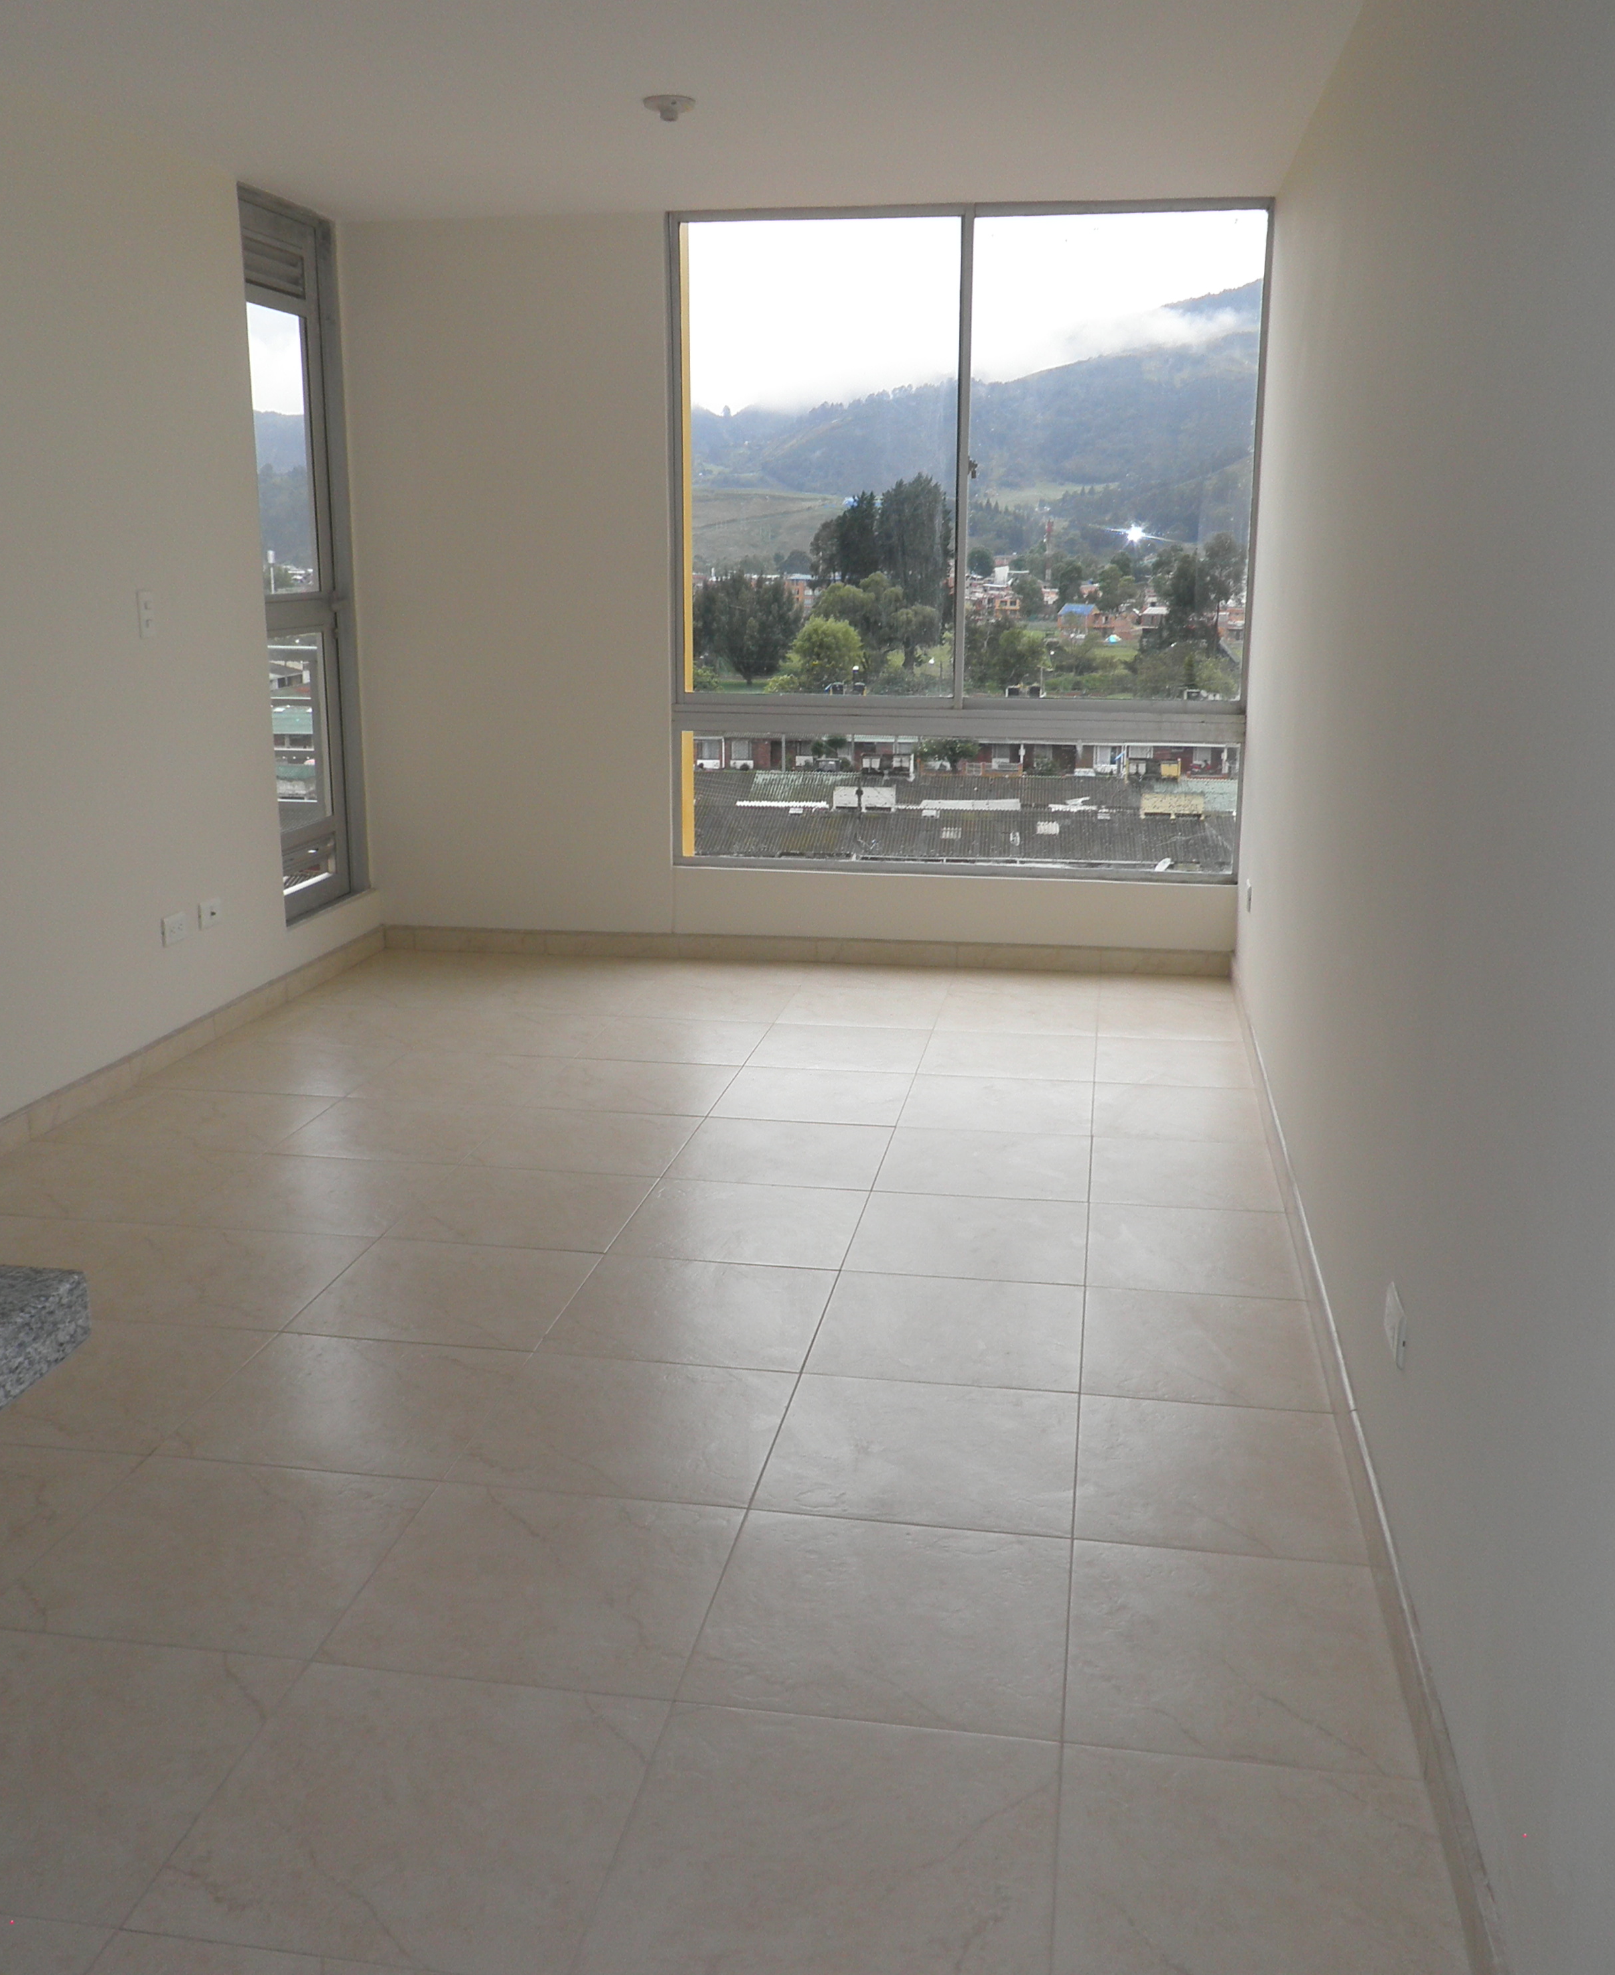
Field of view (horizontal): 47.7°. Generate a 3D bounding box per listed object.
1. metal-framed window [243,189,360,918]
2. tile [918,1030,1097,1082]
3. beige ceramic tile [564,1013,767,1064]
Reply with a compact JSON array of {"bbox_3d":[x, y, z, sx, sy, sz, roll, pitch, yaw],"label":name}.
[{"bbox_3d":[-1.548,-1.258,5.483,0.100,2.075,0.661,2,13,9],"label":"metal-framed window"},{"bbox_3d":[0.549,0.188,4.936,0.456,0.010,0.447,2,14,9],"label":"tile"},{"bbox_3d":[-0.367,0.153,5.097,0.452,0.010,0.452,2,13,9],"label":"beige ceramic tile"}]

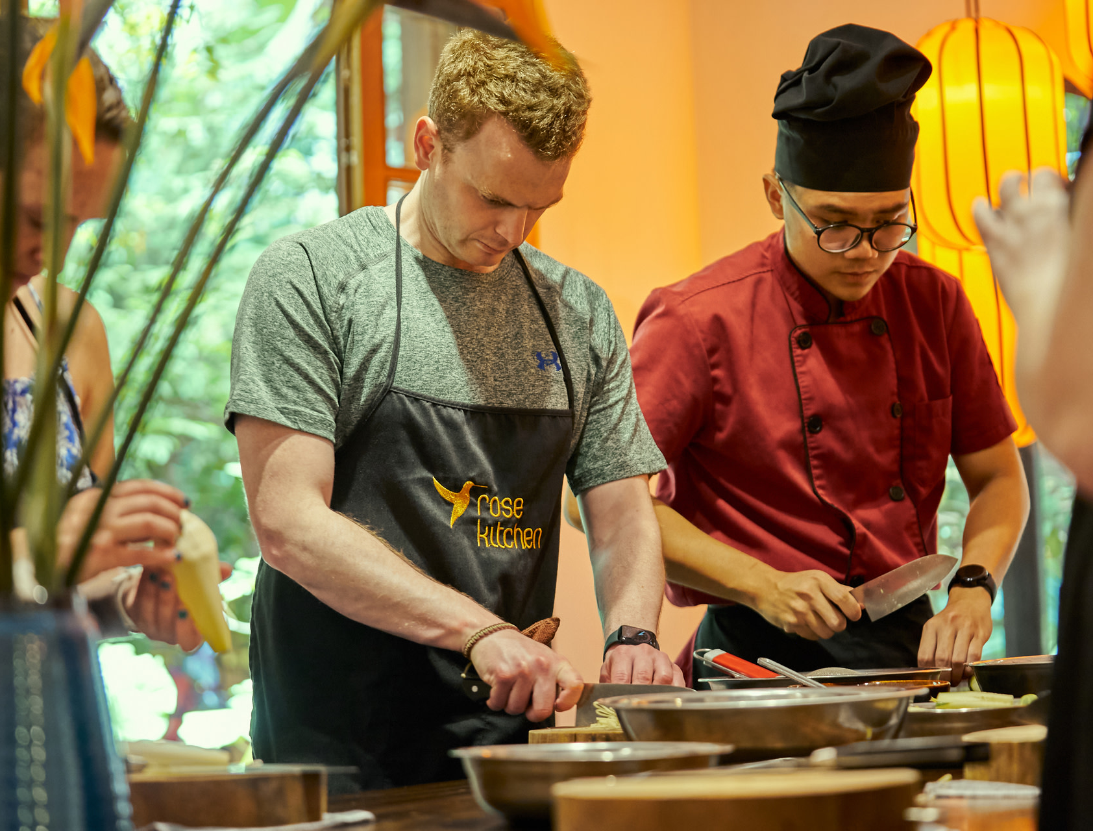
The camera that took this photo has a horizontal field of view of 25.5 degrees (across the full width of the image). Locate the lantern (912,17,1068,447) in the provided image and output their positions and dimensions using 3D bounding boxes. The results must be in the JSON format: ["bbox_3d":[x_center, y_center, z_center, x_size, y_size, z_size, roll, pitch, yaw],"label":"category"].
[{"bbox_3d":[0.715,-0.294,3.900,0.250,0.700,0.250,-2,-4,0],"label":"lantern"}]

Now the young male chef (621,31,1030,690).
[{"bbox_3d":[0.353,0.377,2.967,0.550,1.737,0.470,-1,-4,-18],"label":"young male chef"}]

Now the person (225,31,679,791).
[{"bbox_3d":[-0.084,0.409,2.656,0.530,1.663,0.470,0,-4,-28],"label":"person"}]

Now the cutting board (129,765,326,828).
[{"bbox_3d":[-0.313,0.341,2.128,0.250,0.053,0.250,-2,-4,0],"label":"cutting board"}]

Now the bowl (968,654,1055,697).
[{"bbox_3d":[0.618,0.324,2.797,0.260,0.085,0.260,-2,-4,0],"label":"bowl"}]

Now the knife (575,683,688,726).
[{"bbox_3d":[0.053,0.298,2.500,0.280,0.055,0.025,-2,-4,3],"label":"knife"}]

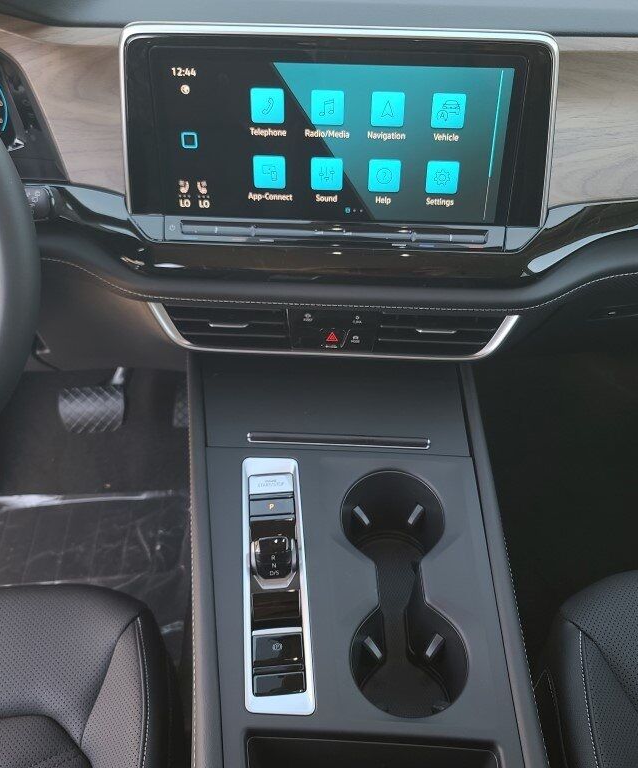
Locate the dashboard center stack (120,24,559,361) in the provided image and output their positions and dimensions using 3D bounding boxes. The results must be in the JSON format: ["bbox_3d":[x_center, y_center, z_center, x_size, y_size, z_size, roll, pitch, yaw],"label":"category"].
[{"bbox_3d":[0.018,-0.156,0.642,0.330,0.275,0.115,1,37,2],"label":"dashboard center stack"}]

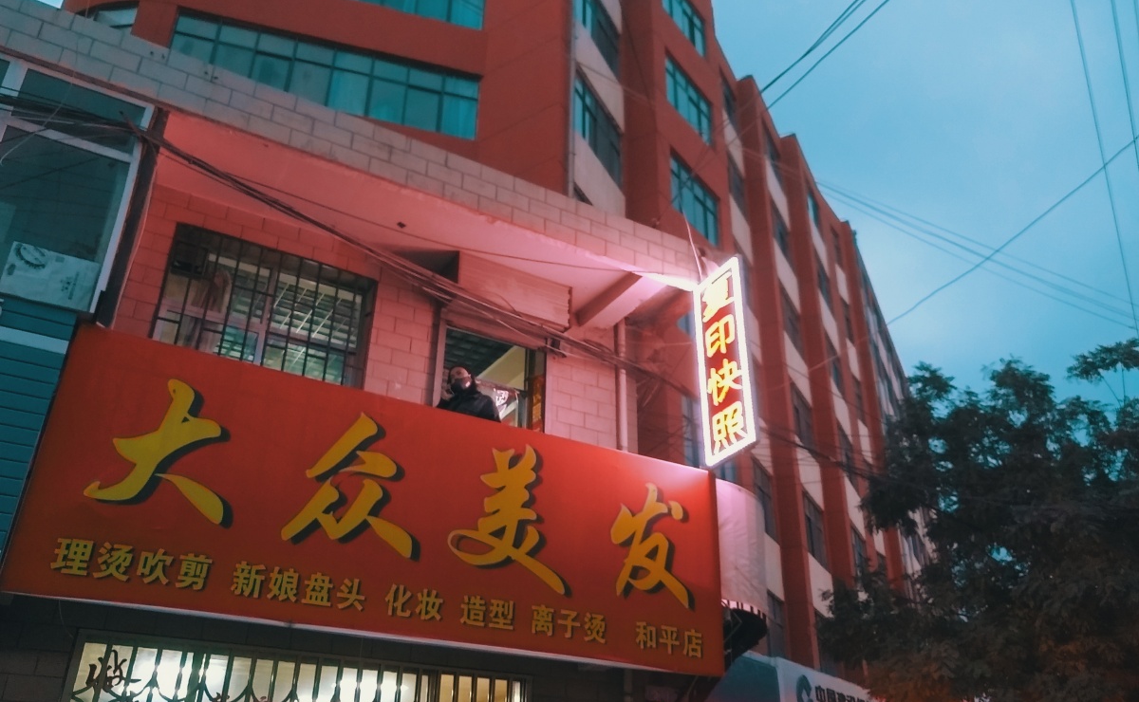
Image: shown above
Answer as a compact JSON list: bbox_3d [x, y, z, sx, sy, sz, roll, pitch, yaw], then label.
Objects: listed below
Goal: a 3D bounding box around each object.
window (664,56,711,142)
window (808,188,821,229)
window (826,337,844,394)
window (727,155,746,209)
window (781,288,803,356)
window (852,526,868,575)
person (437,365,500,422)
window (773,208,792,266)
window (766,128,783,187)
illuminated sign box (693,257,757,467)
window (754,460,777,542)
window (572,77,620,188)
[{"bbox_3d":[3.196,-6.603,23.807,0.150,1.798,2.551,-19,-33,33],"label":"window"},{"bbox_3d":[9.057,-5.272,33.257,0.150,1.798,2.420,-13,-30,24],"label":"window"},{"bbox_3d":[8.995,0.484,30.043,0.150,1.850,2.190,-13,-31,25],"label":"window"},{"bbox_3d":[5.089,-4.992,26.874,0.150,1.810,1.810,-13,-31,25],"label":"window"},{"bbox_3d":[6.902,-0.803,27.736,0.150,1.831,2.387,-13,-30,25],"label":"window"},{"bbox_3d":[8.905,6.331,27.293,0.150,1.798,2.420,-13,-30,24],"label":"window"},{"bbox_3d":[-0.921,0.889,7.685,0.550,1.650,0.380,12,-30,-20],"label":"person"},{"bbox_3d":[6.953,-3.863,29.034,0.150,1.910,2.290,-13,-31,25],"label":"window"},{"bbox_3d":[6.978,-6.604,30.718,0.150,1.798,2.387,-13,-30,25],"label":"window"},{"bbox_3d":[1.542,0.091,8.691,0.120,1.980,0.710,16,-31,-26],"label":"illuminated sign box"},{"bbox_3d":[4.949,3.760,22.243,0.150,1.900,1.810,-13,-31,25],"label":"window"},{"bbox_3d":[0.655,-4.866,20.096,0.150,1.799,2.518,-13,-30,25],"label":"window"}]

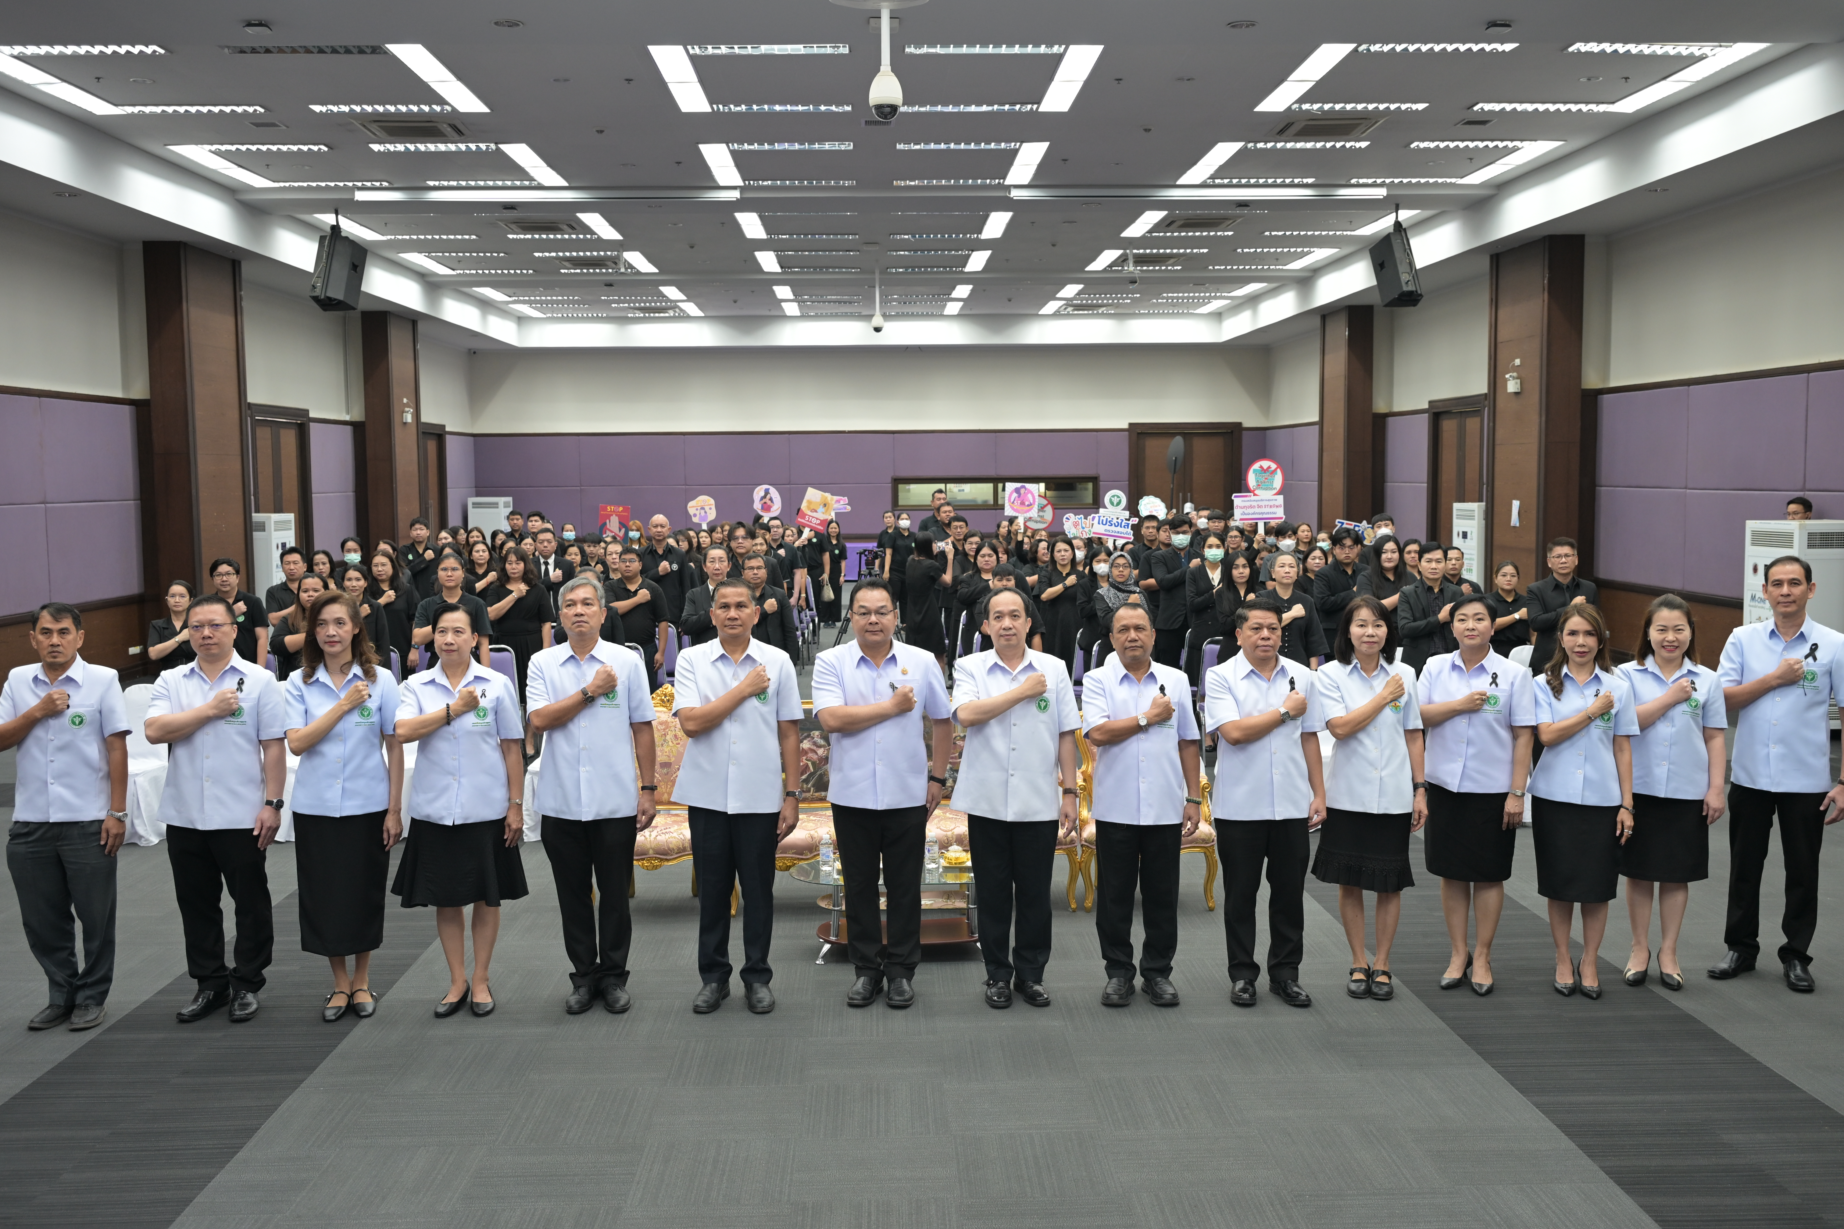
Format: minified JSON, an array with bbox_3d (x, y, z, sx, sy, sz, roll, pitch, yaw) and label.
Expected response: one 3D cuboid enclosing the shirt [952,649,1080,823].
[{"bbox_3d":[0.389,0.503,7.007,0.533,0.723,0.310,0,5,3],"label":"shirt"}]

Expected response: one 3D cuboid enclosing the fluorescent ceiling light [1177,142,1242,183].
[{"bbox_3d":[3.015,-4.733,17.771,0.280,0.080,2.380,0,5,-2],"label":"fluorescent ceiling light"}]

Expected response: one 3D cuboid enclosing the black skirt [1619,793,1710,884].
[{"bbox_3d":[3.168,0.886,7.212,0.385,0.461,0.290,1,5,22],"label":"black skirt"}]

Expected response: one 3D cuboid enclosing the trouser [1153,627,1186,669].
[{"bbox_3d":[2.086,0.482,13.955,0.370,0.930,0.270,-2,5,-17],"label":"trouser"}]

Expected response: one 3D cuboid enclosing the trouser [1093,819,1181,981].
[{"bbox_3d":[0.905,1.132,7.099,0.360,0.830,0.290,0,5,5],"label":"trouser"}]

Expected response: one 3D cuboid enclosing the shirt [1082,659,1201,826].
[{"bbox_3d":[0.904,0.521,6.957,0.484,0.686,0.290,0,5,1],"label":"shirt"}]

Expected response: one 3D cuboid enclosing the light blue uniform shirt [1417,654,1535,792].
[{"bbox_3d":[2.354,0.446,7.167,0.500,0.620,0.300,1,5,20],"label":"light blue uniform shirt"}]

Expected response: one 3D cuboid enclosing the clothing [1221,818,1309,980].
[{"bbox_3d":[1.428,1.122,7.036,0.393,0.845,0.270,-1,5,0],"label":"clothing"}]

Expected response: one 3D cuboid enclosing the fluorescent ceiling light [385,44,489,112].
[{"bbox_3d":[-3.851,-4.283,13.586,0.260,0.080,2.369,-1,5,-2],"label":"fluorescent ceiling light"}]

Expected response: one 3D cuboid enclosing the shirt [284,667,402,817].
[{"bbox_3d":[-2.342,0.503,6.834,0.469,0.609,0.270,-2,5,-16],"label":"shirt"}]

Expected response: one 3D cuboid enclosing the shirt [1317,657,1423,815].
[{"bbox_3d":[1.891,0.489,7.106,0.450,0.670,0.300,0,5,9],"label":"shirt"}]

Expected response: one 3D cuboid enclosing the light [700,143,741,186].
[{"bbox_3d":[-2.048,-4.620,17.439,0.260,0.080,2.369,-1,5,-2],"label":"light"}]

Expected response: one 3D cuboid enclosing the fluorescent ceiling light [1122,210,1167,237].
[{"bbox_3d":[2.867,-5.043,21.767,0.270,0.090,2.280,-1,5,-2],"label":"fluorescent ceiling light"}]

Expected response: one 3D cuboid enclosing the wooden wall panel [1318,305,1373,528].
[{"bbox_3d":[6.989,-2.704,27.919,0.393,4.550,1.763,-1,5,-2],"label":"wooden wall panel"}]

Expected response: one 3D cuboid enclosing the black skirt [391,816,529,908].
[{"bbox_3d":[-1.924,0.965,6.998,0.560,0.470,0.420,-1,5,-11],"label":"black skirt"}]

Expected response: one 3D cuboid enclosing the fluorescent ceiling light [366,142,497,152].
[{"bbox_3d":[-4.776,-4.612,16.693,1.230,0.090,0.290,-1,5,-2],"label":"fluorescent ceiling light"}]

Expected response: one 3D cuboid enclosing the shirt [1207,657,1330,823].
[{"bbox_3d":[1.414,0.500,6.949,0.514,0.691,0.290,-1,5,-10],"label":"shirt"}]

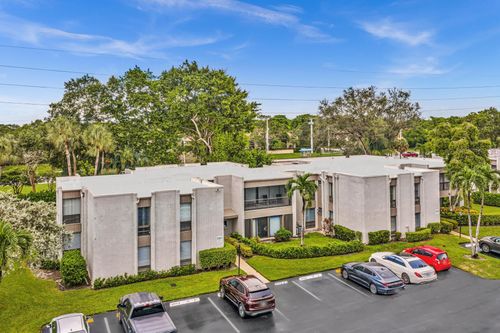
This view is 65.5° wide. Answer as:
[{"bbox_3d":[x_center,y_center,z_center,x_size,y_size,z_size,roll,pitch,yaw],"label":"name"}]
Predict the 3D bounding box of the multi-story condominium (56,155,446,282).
[{"bbox_3d":[3.966,3.364,41.257,43.200,6.400,15.600,-3,8,-24],"label":"multi-story condominium"}]

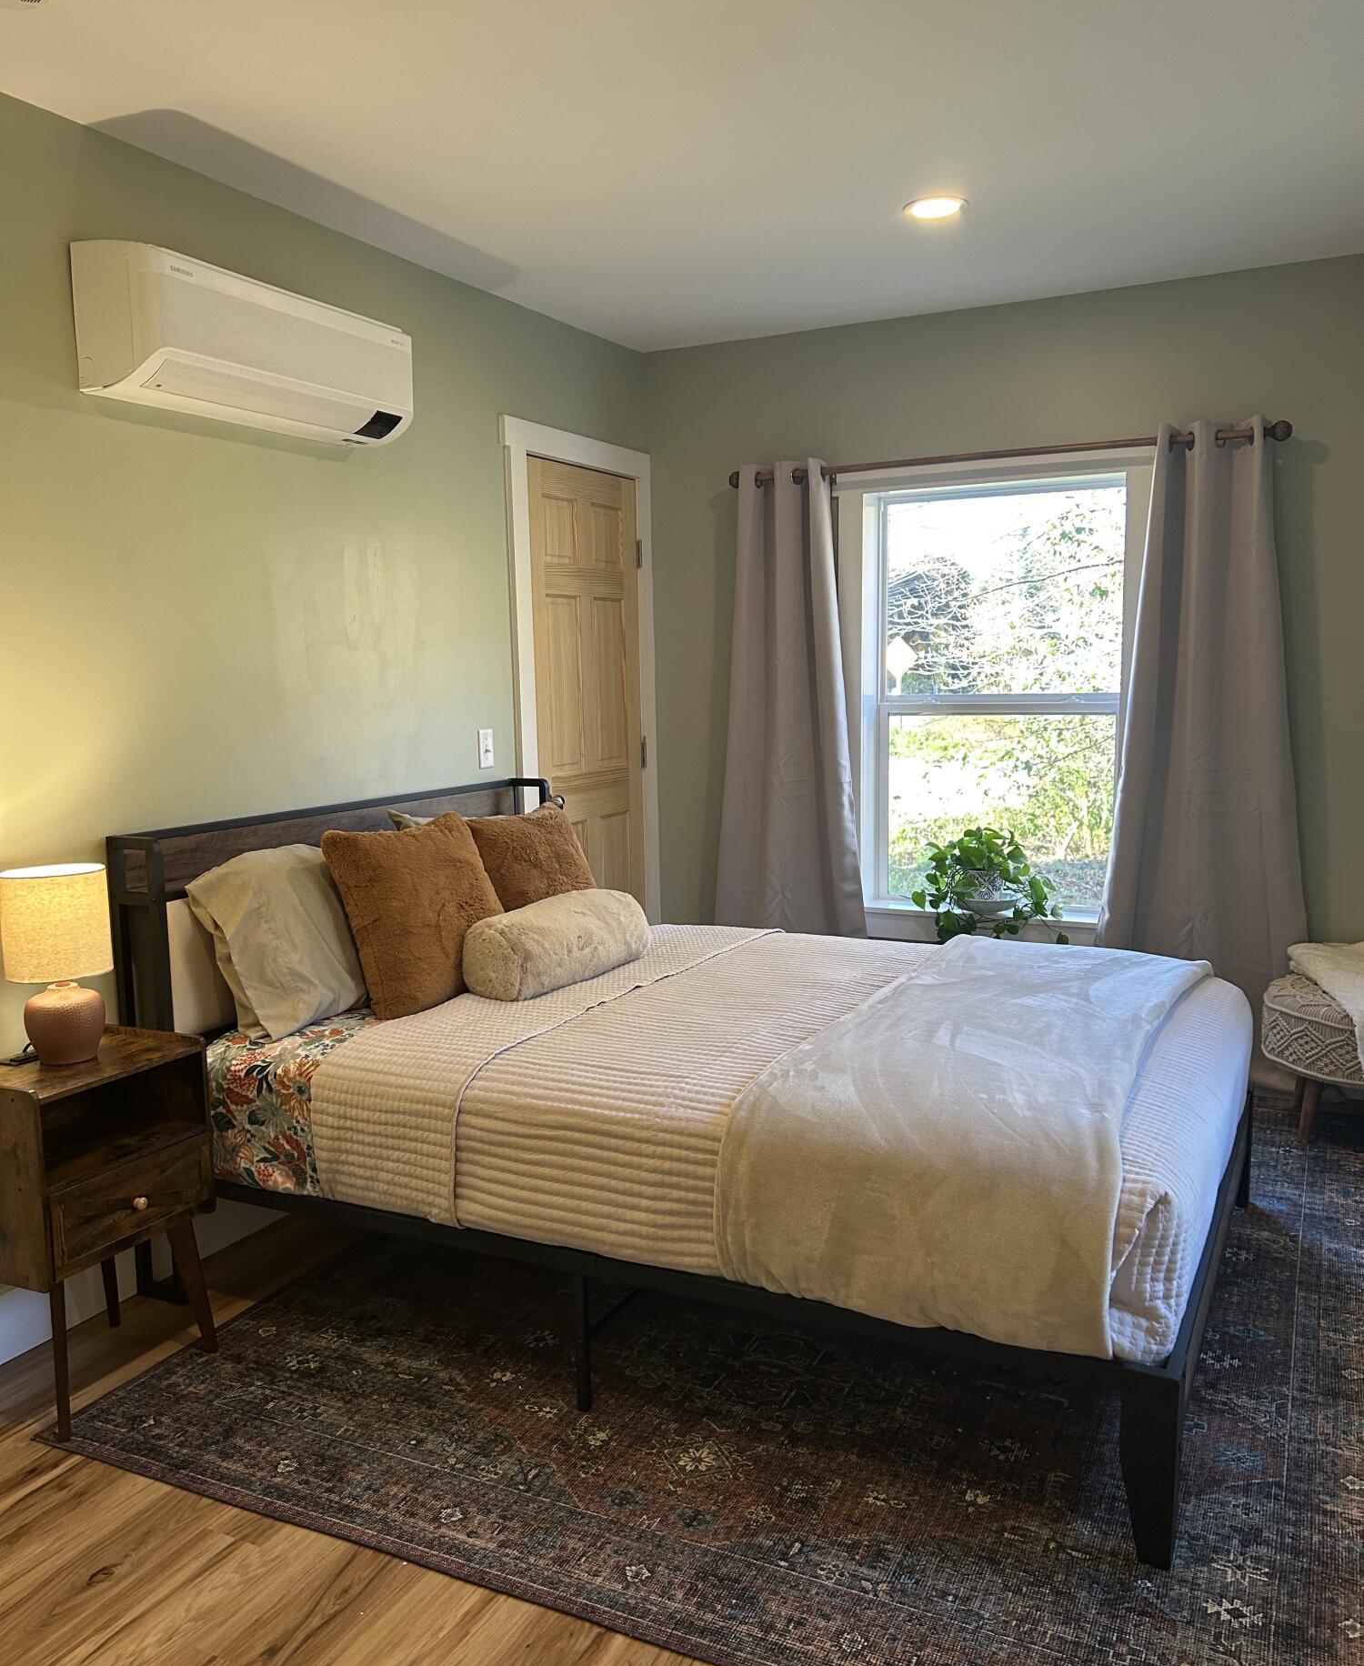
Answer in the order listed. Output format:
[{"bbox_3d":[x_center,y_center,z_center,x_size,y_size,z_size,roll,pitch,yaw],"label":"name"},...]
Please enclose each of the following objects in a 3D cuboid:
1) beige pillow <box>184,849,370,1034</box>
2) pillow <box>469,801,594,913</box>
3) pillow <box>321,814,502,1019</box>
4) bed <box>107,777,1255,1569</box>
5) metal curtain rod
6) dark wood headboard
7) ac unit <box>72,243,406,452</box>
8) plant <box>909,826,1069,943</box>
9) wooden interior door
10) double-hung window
[{"bbox_3d":[-0.806,0.221,3.175,0.170,0.415,0.650,-26,-5,28],"label":"beige pillow"},{"bbox_3d":[-0.364,0.126,3.784,0.150,0.435,0.445,-29,-8,29],"label":"pillow"},{"bbox_3d":[-0.609,0.181,3.237,0.160,0.435,0.450,-23,-6,33],"label":"pillow"},{"bbox_3d":[0.105,0.477,3.183,2.200,1.034,1.530,3,8,27],"label":"bed"},{"bbox_3d":[0.954,-1.195,4.340,1.810,0.063,0.080,3,8,27],"label":"metal curtain rod"},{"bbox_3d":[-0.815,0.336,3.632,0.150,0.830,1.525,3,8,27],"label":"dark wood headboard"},{"bbox_3d":[-0.969,-1.109,3.136,0.215,0.297,0.825,3,8,27],"label":"ac unit"},{"bbox_3d":[1.021,0.175,4.533,0.520,0.400,0.360,3,8,27],"label":"plant"},{"bbox_3d":[-0.321,-0.221,4.743,0.045,2.030,0.705,3,8,27],"label":"wooden interior door"},{"bbox_3d":[1.021,-0.436,4.543,1.060,1.540,0.120,3,8,27],"label":"double-hung window"}]

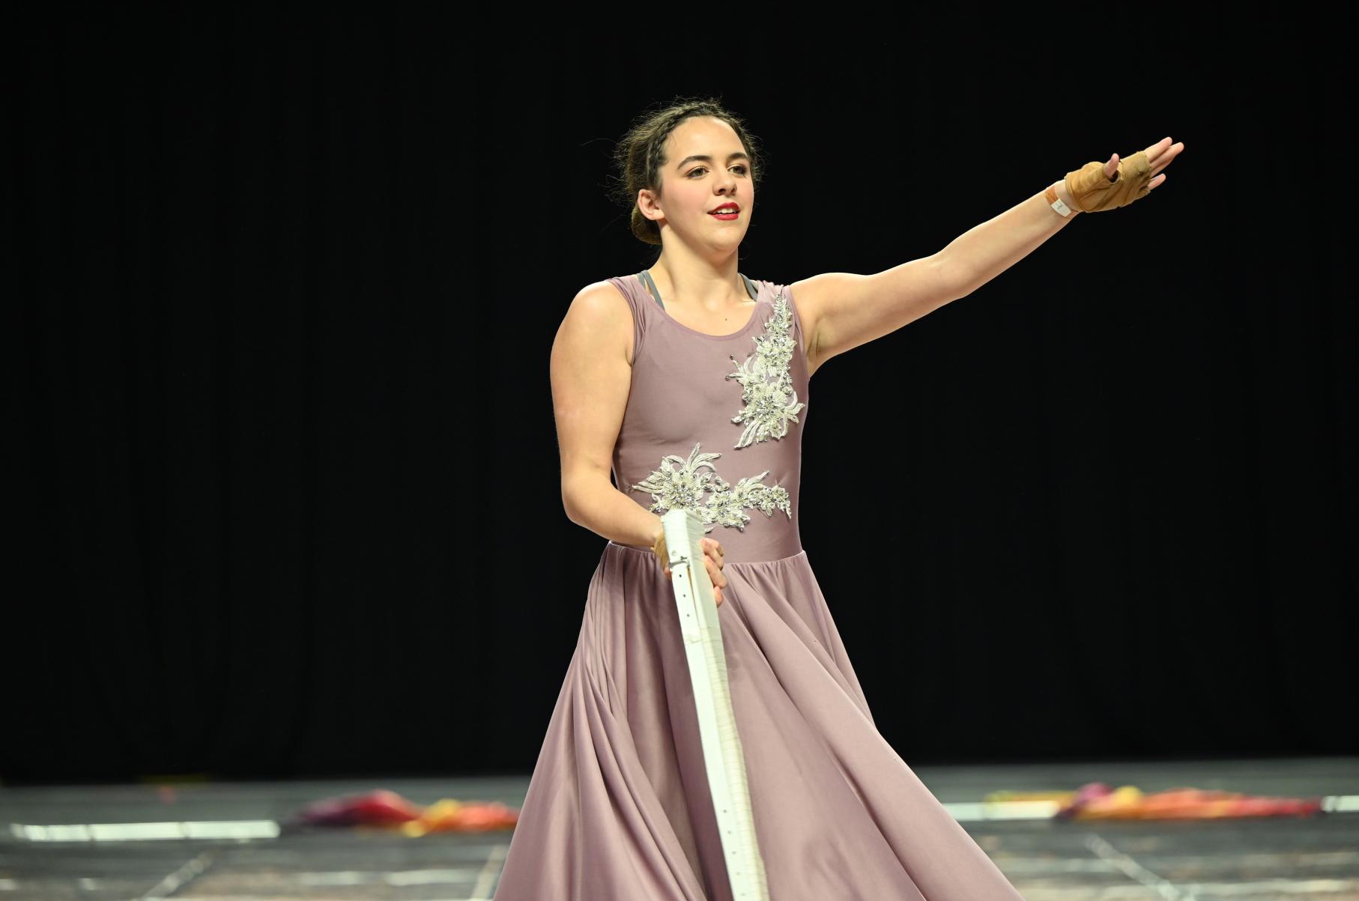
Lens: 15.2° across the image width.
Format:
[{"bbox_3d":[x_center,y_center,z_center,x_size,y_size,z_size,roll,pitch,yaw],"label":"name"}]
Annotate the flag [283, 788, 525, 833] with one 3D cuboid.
[{"bbox_3d":[-0.856,1.151,16.200,0.820,0.130,0.360,-1,-1,0],"label":"flag"}]

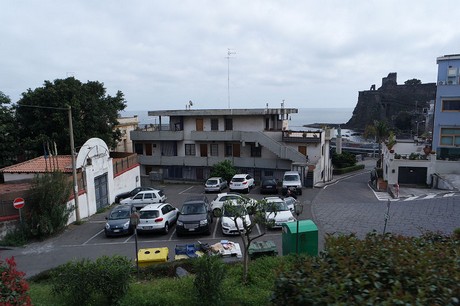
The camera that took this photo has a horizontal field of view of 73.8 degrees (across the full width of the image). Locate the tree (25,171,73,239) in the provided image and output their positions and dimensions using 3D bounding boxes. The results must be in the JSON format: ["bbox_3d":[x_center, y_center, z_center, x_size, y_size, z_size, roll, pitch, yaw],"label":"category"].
[{"bbox_3d":[-10.655,3.098,18.688,2.700,3.700,2.600,-1,8,0],"label":"tree"}]

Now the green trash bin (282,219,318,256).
[{"bbox_3d":[3.345,4.323,14.749,1.400,1.850,1.000,-3,8,-17],"label":"green trash bin"}]

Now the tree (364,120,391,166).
[{"bbox_3d":[20.695,-0.478,43.396,3.700,6.700,3.700,-1,8,0],"label":"tree"}]

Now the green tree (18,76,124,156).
[{"bbox_3d":[-17.030,-1.844,33.028,12.000,11.600,11.000,-1,8,0],"label":"green tree"}]

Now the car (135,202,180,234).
[{"bbox_3d":[-4.672,4.101,20.254,1.810,1.680,4.430,-2,3,3],"label":"car"}]

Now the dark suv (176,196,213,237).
[{"bbox_3d":[-2.172,3.997,19.738,1.910,1.740,4.500,-2,3,0],"label":"dark suv"}]

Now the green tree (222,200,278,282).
[{"bbox_3d":[0.655,3.125,10.653,1.800,3.064,1.750,-1,8,0],"label":"green tree"}]

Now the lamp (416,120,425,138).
[{"bbox_3d":[59.065,-5.736,95.000,2.400,8.500,0.400,-1,8,0],"label":"lamp"}]

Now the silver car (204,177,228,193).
[{"bbox_3d":[-1.200,3.313,32.731,1.620,1.400,3.700,1,8,14],"label":"silver car"}]

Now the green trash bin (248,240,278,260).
[{"bbox_3d":[1.492,4.784,13.749,1.250,1.270,0.970,-1,8,-4],"label":"green trash bin"}]

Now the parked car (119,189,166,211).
[{"bbox_3d":[-7.456,4.028,26.607,3.785,1.423,1.577,-3,3,-8],"label":"parked car"}]

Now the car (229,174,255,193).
[{"bbox_3d":[1.467,3.221,33.350,1.820,1.660,4.410,-1,3,17],"label":"car"}]

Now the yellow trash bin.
[{"bbox_3d":[-3.217,4.741,12.905,1.220,1.250,0.950,-2,3,-3],"label":"yellow trash bin"}]

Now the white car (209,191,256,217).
[{"bbox_3d":[0.397,3.852,23.453,3.800,1.460,1.720,-3,3,-6],"label":"white car"}]

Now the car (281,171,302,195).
[{"bbox_3d":[6.466,3.022,31.414,1.780,1.900,4.200,1,8,12],"label":"car"}]

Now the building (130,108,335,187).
[{"bbox_3d":[0.235,-0.997,38.837,23.000,8.700,9.500,1,8,11],"label":"building"}]

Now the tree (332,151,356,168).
[{"bbox_3d":[16.026,1.612,42.669,3.600,2.900,3.200,-1,8,0],"label":"tree"}]

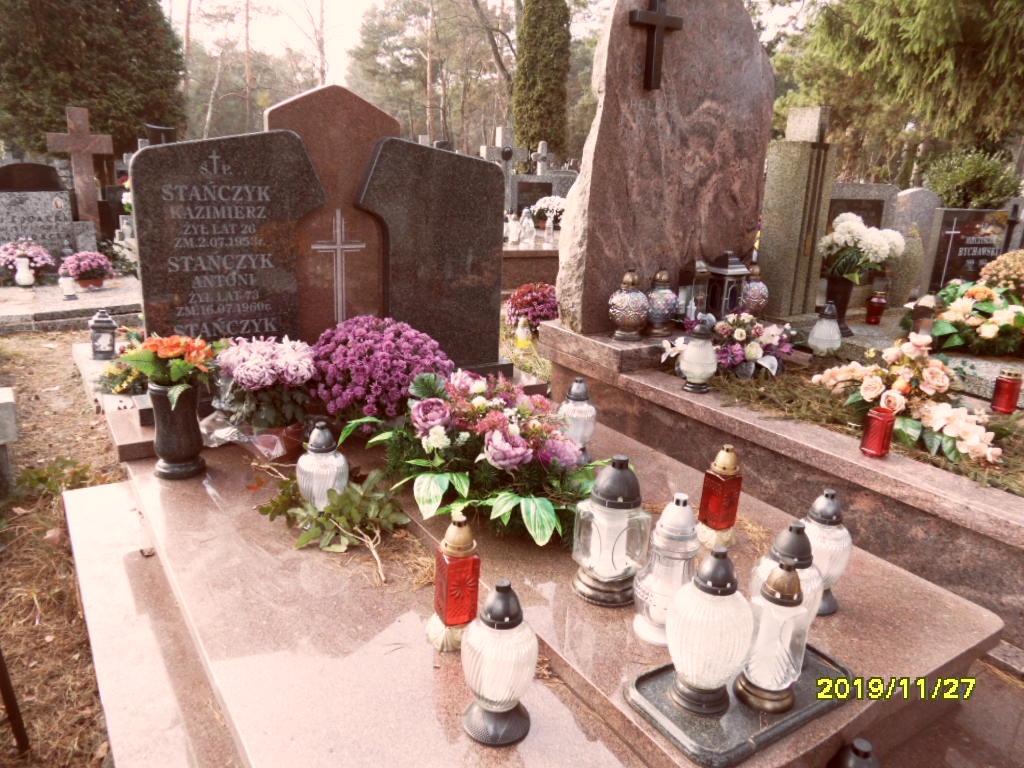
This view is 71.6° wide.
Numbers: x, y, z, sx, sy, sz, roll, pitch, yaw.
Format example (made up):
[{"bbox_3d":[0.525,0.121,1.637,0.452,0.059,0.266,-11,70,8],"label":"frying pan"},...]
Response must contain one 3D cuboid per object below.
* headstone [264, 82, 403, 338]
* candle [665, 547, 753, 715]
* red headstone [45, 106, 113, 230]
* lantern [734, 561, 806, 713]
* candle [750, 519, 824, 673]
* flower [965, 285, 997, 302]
[{"bbox_3d":[-0.707,-0.584,2.870,0.522,1.149,0.074,-9,21,-34],"label":"headstone"},{"bbox_3d":[0.328,0.403,1.173,0.147,0.288,0.147,9,17,18],"label":"candle"},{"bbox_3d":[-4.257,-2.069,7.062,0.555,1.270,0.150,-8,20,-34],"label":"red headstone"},{"bbox_3d":[0.483,0.453,1.294,0.114,0.276,0.114,-8,20,-34],"label":"lantern"},{"bbox_3d":[0.503,0.387,1.288,0.124,0.270,0.124,11,18,24],"label":"candle"},{"bbox_3d":[1.848,-0.357,2.800,0.120,0.075,0.110,14,20,31],"label":"flower"}]

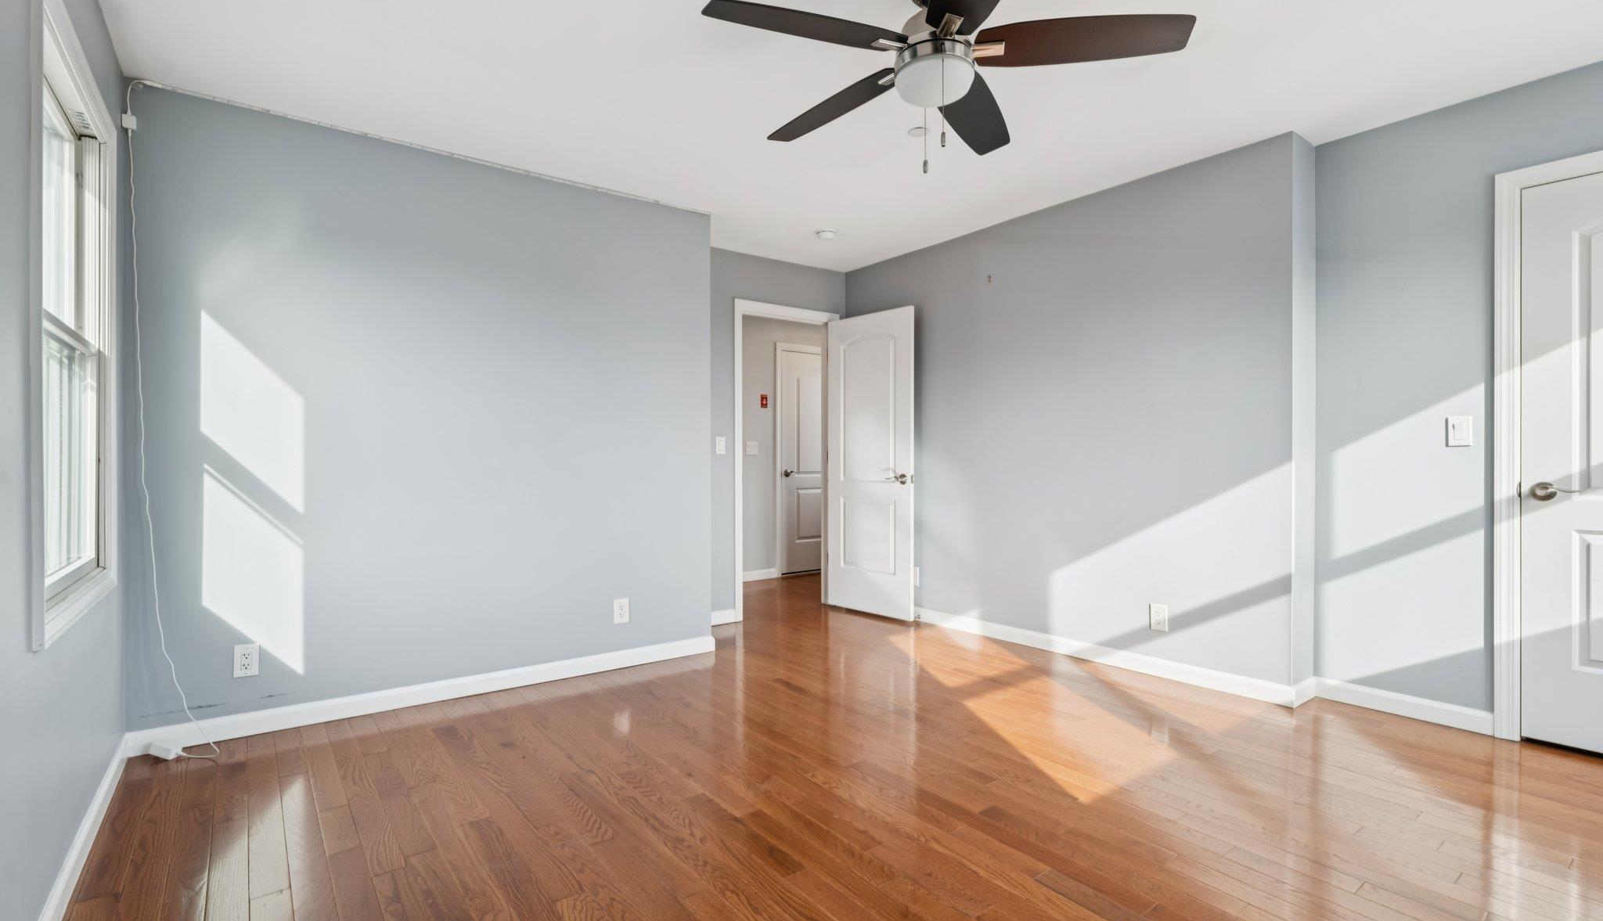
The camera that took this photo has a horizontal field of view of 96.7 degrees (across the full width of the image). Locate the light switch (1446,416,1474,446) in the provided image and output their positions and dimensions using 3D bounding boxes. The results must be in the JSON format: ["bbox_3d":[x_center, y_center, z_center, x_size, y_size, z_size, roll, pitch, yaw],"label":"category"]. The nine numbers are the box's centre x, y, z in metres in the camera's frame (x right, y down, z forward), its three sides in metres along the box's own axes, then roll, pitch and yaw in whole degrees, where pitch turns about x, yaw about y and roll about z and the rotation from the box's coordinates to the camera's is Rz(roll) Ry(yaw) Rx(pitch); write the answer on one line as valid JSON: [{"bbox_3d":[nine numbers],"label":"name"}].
[{"bbox_3d":[2.561,-0.114,2.769,0.014,0.119,0.072,0,0,-38],"label":"light switch"}]

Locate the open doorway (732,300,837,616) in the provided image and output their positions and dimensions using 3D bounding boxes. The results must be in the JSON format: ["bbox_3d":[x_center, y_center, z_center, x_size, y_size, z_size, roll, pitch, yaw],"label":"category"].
[{"bbox_3d":[-0.108,-0.004,5.008,0.910,2.123,0.140,0,0,-38],"label":"open doorway"}]

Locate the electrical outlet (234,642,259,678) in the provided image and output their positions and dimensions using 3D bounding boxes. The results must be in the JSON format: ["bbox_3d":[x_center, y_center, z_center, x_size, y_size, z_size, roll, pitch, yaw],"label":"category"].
[{"bbox_3d":[-2.129,0.771,2.736,0.076,0.121,0.012,0,0,-38],"label":"electrical outlet"}]

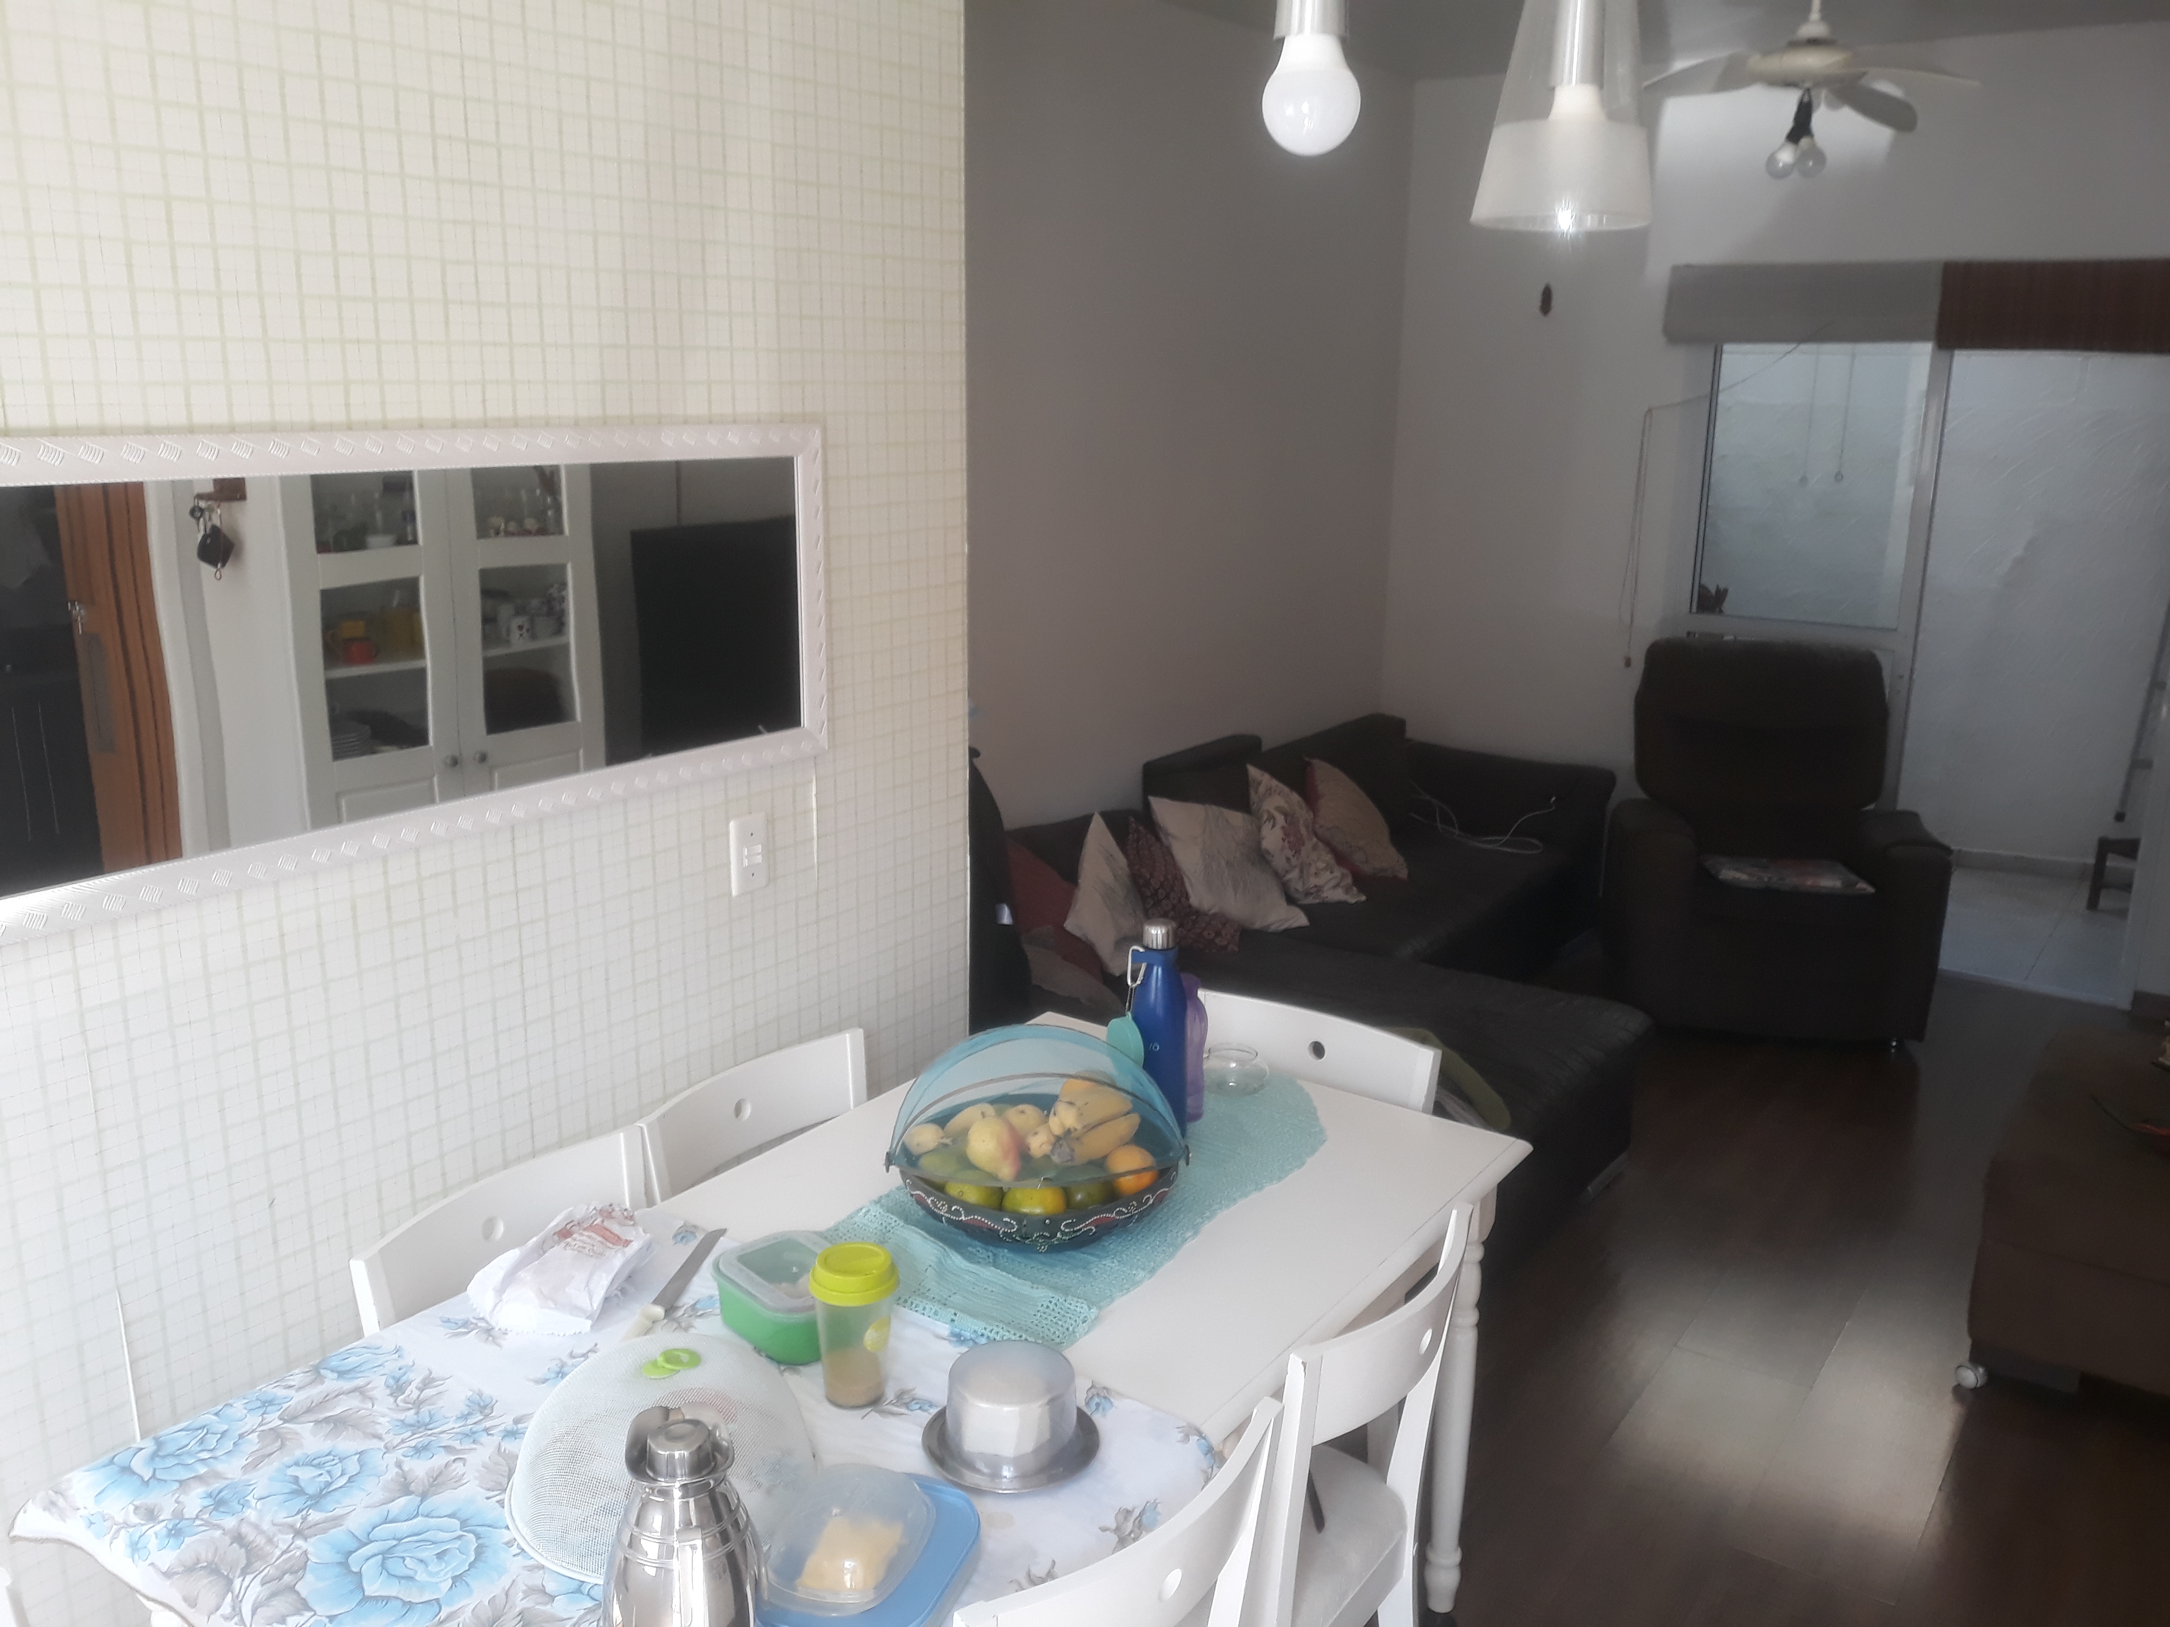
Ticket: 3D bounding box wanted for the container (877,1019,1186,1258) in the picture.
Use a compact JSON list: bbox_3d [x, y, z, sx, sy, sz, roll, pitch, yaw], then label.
[{"bbox_3d":[-0.059,0.399,2.152,0.370,0.254,0.345,0,14,-3],"label":"container"}]

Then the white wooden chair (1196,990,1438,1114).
[{"bbox_3d":[0.232,0.766,2.553,0.430,0.880,0.500,11,17,35],"label":"white wooden chair"}]

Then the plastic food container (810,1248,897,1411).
[{"bbox_3d":[-0.244,0.541,1.781,0.091,0.159,0.091,-1,15,-8],"label":"plastic food container"}]

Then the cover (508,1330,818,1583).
[{"bbox_3d":[-0.410,0.589,1.643,0.305,0.130,0.305,-3,15,-15],"label":"cover"}]

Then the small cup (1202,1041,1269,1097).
[{"bbox_3d":[0.228,0.389,2.598,0.103,0.060,0.096,2,14,5],"label":"small cup"}]

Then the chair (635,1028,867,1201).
[{"bbox_3d":[-0.302,0.810,2.351,0.500,0.880,0.430,11,17,35],"label":"chair"}]

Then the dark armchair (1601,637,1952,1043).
[{"bbox_3d":[2.019,0.061,5.063,0.820,1.060,0.850,3,14,9],"label":"dark armchair"}]

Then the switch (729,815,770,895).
[{"bbox_3d":[-0.508,0.064,2.581,0.010,0.120,0.075,11,17,35],"label":"switch"}]

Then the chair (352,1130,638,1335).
[{"bbox_3d":[-0.535,0.895,2.038,0.470,0.841,0.425,11,17,34],"label":"chair"}]

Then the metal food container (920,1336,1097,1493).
[{"bbox_3d":[-0.072,0.597,1.679,0.176,0.092,0.176,2,14,3],"label":"metal food container"}]

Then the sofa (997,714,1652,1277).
[{"bbox_3d":[0.869,0.307,4.693,1.627,0.699,2.772,11,17,34],"label":"sofa"}]

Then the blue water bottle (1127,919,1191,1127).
[{"bbox_3d":[0.113,0.305,2.426,0.083,0.305,0.081,2,14,3],"label":"blue water bottle"}]

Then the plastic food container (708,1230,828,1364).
[{"bbox_3d":[-0.328,0.544,1.912,0.141,0.070,0.185,-11,19,-40],"label":"plastic food container"}]

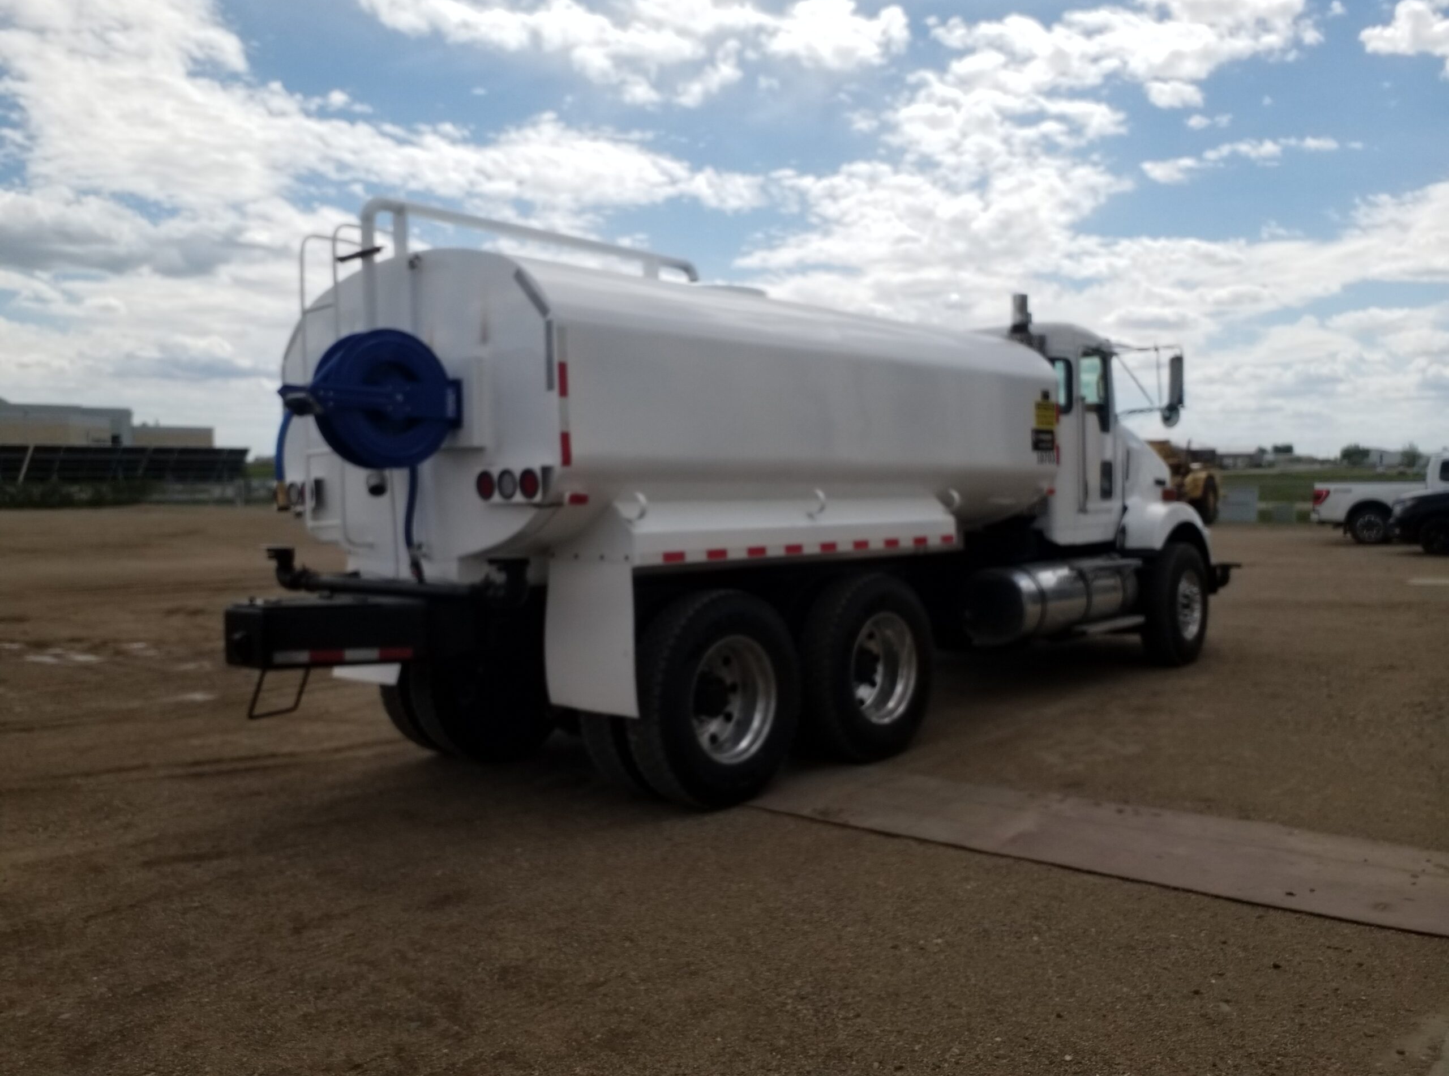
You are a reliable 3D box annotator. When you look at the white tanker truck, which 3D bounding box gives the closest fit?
[{"bbox_3d":[0.992,-0.323,8.391,2.680,3.030,9.180,4,5,43],"label":"white tanker truck"}]

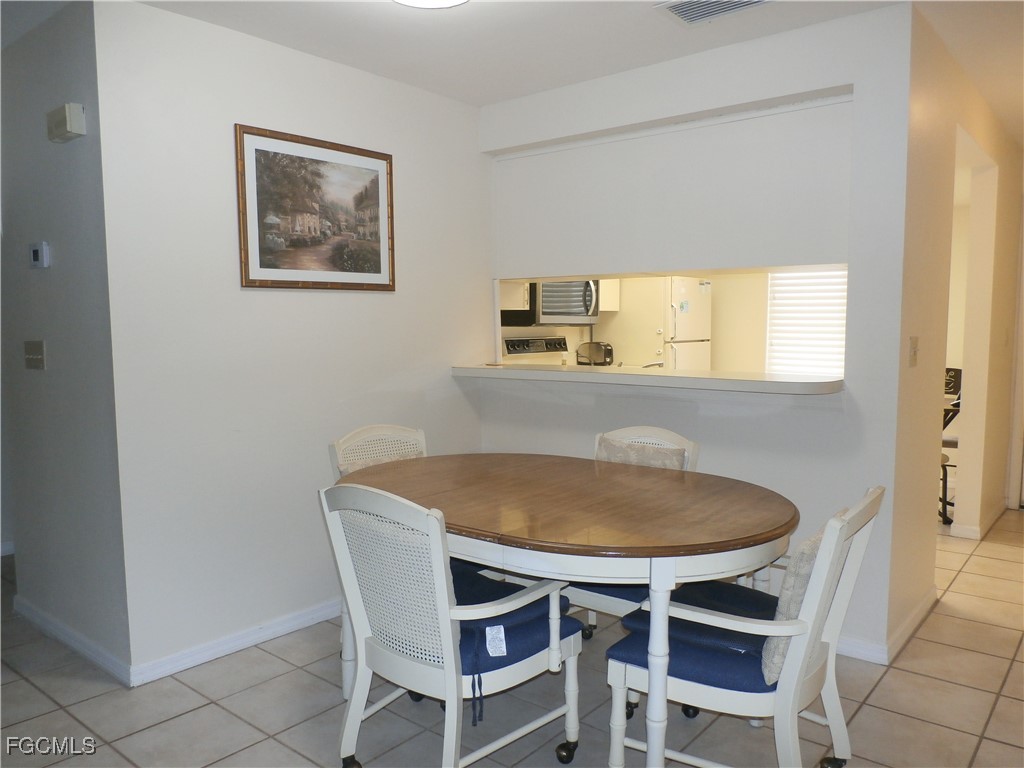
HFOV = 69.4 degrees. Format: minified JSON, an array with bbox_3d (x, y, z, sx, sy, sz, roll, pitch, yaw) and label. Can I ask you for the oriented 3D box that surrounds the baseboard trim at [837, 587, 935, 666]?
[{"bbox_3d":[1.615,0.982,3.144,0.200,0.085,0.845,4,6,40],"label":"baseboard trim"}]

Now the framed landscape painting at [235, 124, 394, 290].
[{"bbox_3d":[-0.800,-0.715,3.141,0.030,0.620,0.778,4,6,40],"label":"framed landscape painting"}]

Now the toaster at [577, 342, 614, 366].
[{"bbox_3d":[0.699,-0.248,6.177,0.275,0.195,0.170,4,6,40],"label":"toaster"}]

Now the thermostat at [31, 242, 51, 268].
[{"bbox_3d":[-1.829,-0.495,2.864,0.130,0.095,0.026,4,6,40],"label":"thermostat"}]

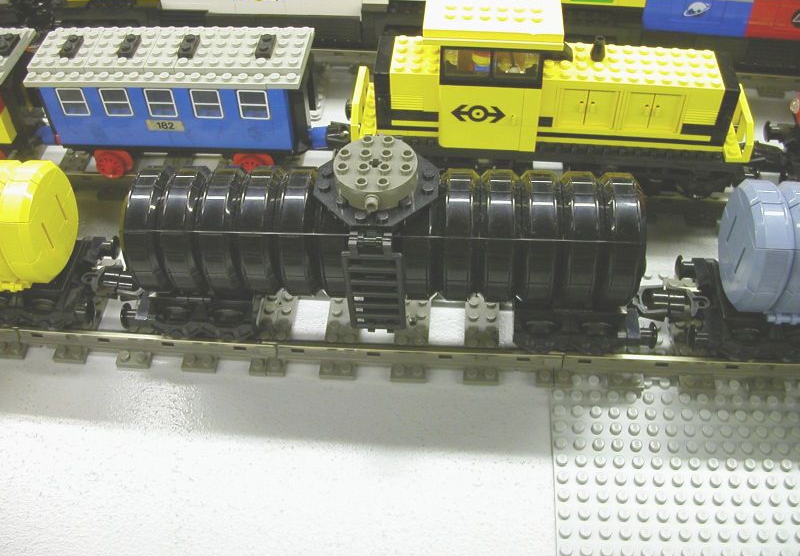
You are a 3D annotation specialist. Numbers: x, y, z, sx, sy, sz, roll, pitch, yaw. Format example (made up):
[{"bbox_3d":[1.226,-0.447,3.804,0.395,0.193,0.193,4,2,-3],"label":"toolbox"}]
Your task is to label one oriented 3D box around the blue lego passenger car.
[{"bbox_3d":[-0.118,-0.096,0.462,0.144,0.075,0.048,3,50,5],"label":"blue lego passenger car"}]

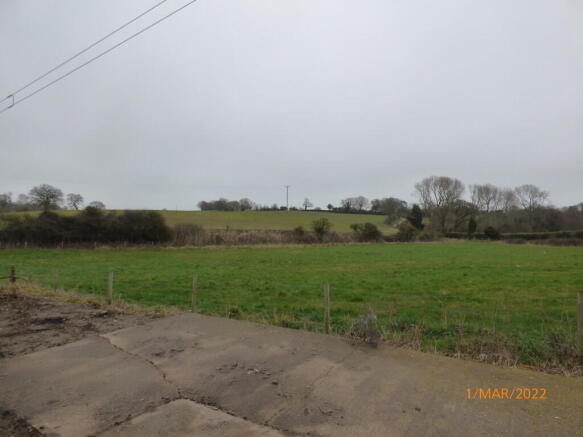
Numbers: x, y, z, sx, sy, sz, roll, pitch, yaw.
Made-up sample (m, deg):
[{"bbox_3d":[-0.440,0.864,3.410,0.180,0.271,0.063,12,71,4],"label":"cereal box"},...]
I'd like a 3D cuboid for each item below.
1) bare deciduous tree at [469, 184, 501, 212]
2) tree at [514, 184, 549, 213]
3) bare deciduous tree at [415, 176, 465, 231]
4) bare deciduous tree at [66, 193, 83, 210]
[{"bbox_3d":[69.910,-3.440,122.000,11.590,17.750,11.010,0,-1,0],"label":"bare deciduous tree"},{"bbox_3d":[88.360,-3.500,124.000,12.520,18.040,11.890,0,-1,0],"label":"tree"},{"bbox_3d":[47.460,-4.490,108.000,16.030,17.960,14.430,0,-1,0],"label":"bare deciduous tree"},{"bbox_3d":[-99.410,-7.820,155.000,8.280,8.280,7.870,0,-1,0],"label":"bare deciduous tree"}]

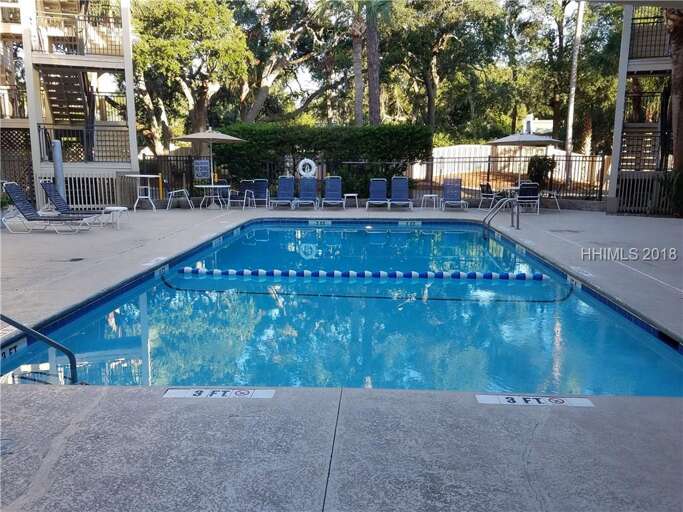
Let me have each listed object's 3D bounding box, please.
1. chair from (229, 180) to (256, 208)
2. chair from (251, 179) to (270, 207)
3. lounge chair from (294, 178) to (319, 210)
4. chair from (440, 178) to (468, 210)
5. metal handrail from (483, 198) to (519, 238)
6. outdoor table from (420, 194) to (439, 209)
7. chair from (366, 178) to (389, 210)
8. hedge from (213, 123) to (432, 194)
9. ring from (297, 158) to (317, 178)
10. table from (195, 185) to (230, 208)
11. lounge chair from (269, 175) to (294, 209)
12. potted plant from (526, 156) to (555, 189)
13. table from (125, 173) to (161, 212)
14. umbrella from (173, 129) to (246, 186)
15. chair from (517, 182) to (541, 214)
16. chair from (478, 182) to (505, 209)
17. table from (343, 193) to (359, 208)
[{"bbox_3d":[-3.040,-1.827,15.750,0.600,0.860,0.650,5,12,26],"label":"chair"},{"bbox_3d":[-2.668,-2.057,16.983,0.600,0.900,0.750,1,11,4],"label":"chair"},{"bbox_3d":[-1.077,-1.990,16.250,0.690,0.960,1.450,0,11,2],"label":"lounge chair"},{"bbox_3d":[3.552,-1.946,16.198,0.730,0.940,1.300,1,11,4],"label":"chair"},{"bbox_3d":[3.712,-0.909,11.885,0.710,0.900,0.550,1,11,4],"label":"metal handrail"},{"bbox_3d":[2.900,-1.769,16.637,0.480,0.430,0.480,1,11,4],"label":"outdoor table"},{"bbox_3d":[1.163,-1.980,16.250,0.690,0.910,1.450,0,11,3],"label":"chair"},{"bbox_3d":[-0.692,-3.243,17.828,7.500,2.500,1.500,1,11,4],"label":"hedge"},{"bbox_3d":[-1.127,-2.923,17.000,0.600,0.600,0.100,1,11,4],"label":"ring"},{"bbox_3d":[-4.200,-1.888,16.629,1.110,0.710,1.110,1,11,4],"label":"table"},{"bbox_3d":[-1.813,-1.984,16.317,0.720,1.000,1.350,1,11,4],"label":"lounge chair"},{"bbox_3d":[6.200,-2.289,15.900,0.850,1.580,0.850,0,11,0],"label":"potted plant"},{"bbox_3d":[-6.031,-1.883,15.600,1.080,1.070,1.080,0,11,0],"label":"table"},{"bbox_3d":[-4.122,-2.743,16.200,2.330,2.500,2.330,0,11,0],"label":"umbrella"},{"bbox_3d":[5.240,-1.618,14.350,0.600,0.870,0.640,1,11,8],"label":"chair"},{"bbox_3d":[4.636,-1.881,15.800,0.640,0.840,0.600,-4,12,-20],"label":"chair"},{"bbox_3d":[0.320,-1.776,16.716,0.460,0.430,0.460,1,11,4],"label":"table"}]

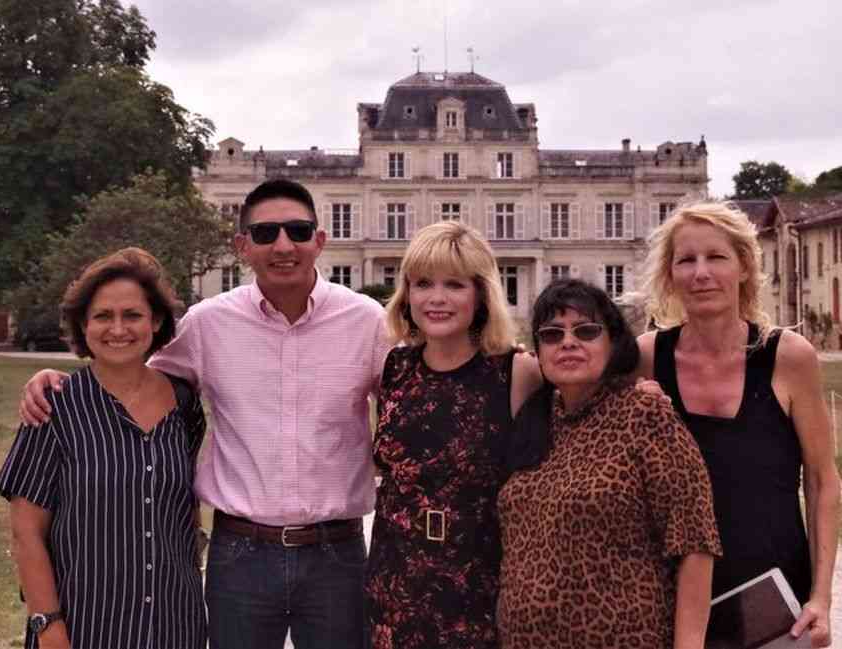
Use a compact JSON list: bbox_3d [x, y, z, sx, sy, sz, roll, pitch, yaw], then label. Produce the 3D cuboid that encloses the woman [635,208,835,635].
[{"bbox_3d":[0.690,0.585,3.870,0.510,1.700,0.360,0,0,16],"label":"woman"}]

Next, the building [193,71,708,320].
[{"bbox_3d":[2.200,-8.000,128.000,35.800,19.500,16.000,0,0,-1],"label":"building"}]

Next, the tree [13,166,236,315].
[{"bbox_3d":[-15.200,-3.000,88.000,11.200,9.400,10.500,0,0,0],"label":"tree"}]

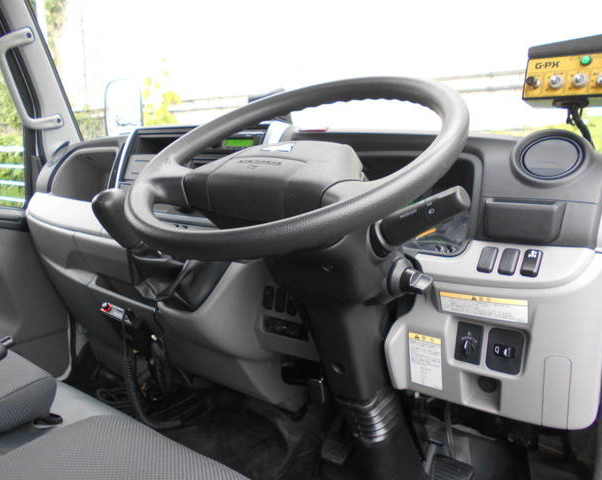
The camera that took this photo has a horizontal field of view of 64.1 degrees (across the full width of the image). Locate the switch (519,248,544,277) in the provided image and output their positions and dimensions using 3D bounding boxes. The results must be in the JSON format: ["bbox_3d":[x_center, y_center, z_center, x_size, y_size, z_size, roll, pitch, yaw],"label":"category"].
[{"bbox_3d":[0.291,0.029,0.607,0.020,0.008,0.039,4,50,32],"label":"switch"}]

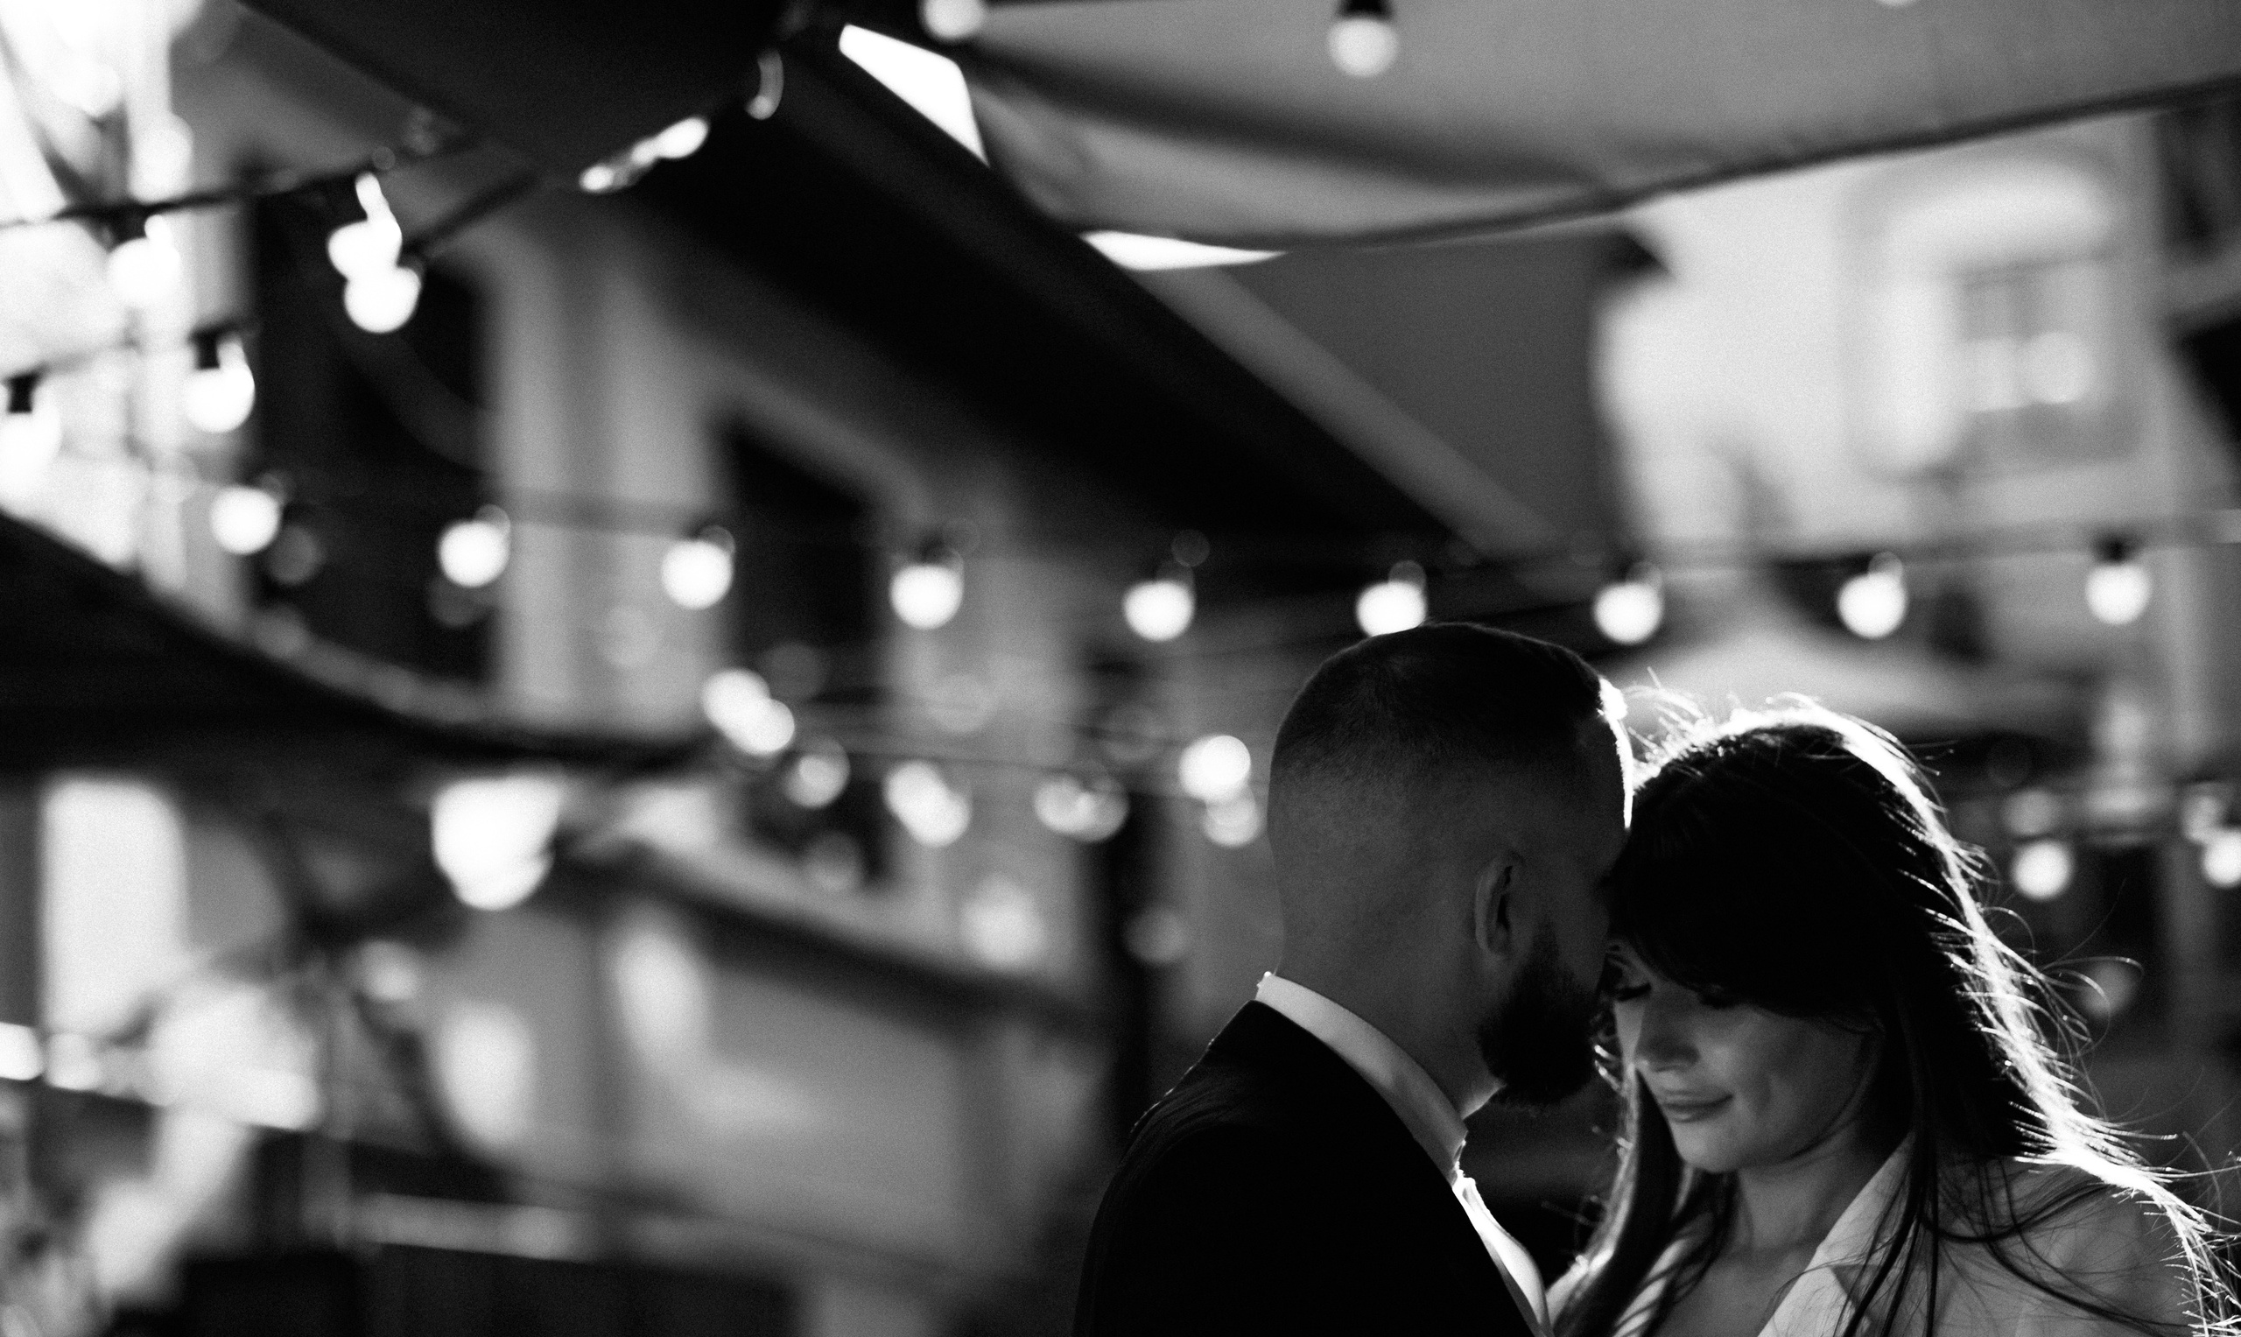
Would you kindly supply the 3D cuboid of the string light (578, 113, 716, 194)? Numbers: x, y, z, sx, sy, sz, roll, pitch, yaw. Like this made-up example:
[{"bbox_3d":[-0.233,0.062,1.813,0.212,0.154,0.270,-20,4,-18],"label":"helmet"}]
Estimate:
[{"bbox_3d":[-0.385,-0.419,4.300,0.090,0.050,0.050,-23,7,0],"label":"string light"}]

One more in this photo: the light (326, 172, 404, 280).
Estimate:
[{"bbox_3d":[-0.614,-0.358,4.300,0.050,0.090,0.050,0,-9,-8],"label":"light"}]

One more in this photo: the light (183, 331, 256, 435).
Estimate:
[{"bbox_3d":[-0.750,-0.238,4.400,0.050,0.092,0.050,0,-10,-10],"label":"light"}]

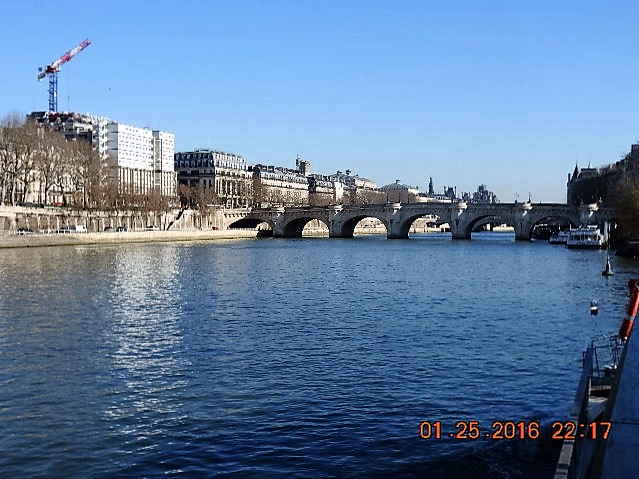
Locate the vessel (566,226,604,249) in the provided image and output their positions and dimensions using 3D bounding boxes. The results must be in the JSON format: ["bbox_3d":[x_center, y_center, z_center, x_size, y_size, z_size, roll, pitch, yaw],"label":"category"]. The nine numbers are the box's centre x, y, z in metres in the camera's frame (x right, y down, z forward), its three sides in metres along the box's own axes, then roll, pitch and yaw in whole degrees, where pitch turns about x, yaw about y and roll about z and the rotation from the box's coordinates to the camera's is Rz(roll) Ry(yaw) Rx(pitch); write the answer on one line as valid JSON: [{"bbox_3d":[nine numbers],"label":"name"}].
[{"bbox_3d":[59.900,-0.800,207.500,7.000,4.800,27.000,0,1,17],"label":"vessel"}]

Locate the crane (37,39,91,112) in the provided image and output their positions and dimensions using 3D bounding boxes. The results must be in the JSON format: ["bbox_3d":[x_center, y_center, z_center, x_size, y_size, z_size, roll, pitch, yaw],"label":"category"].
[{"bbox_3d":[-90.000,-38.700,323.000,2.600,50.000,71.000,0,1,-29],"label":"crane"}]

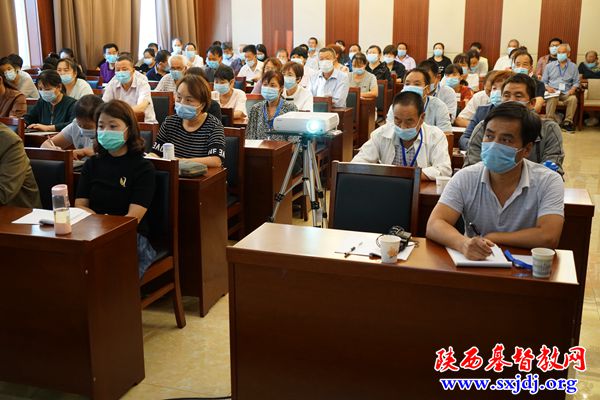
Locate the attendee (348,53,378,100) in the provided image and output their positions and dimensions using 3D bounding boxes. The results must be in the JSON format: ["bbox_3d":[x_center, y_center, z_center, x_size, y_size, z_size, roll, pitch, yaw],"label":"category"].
[{"bbox_3d":[0.740,-1.081,7.869,0.550,1.260,0.700,5,15,17],"label":"attendee"}]

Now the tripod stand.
[{"bbox_3d":[0.034,0.075,3.938,0.520,0.943,0.520,5,15,17],"label":"tripod stand"}]

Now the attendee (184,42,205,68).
[{"bbox_3d":[-1.694,-1.803,10.509,0.480,1.288,0.750,5,15,17],"label":"attendee"}]

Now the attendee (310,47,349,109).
[{"bbox_3d":[0.310,-0.877,6.924,0.580,1.330,0.750,5,15,17],"label":"attendee"}]

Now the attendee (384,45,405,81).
[{"bbox_3d":[1.363,-1.578,9.703,0.550,1.310,0.720,5,15,17],"label":"attendee"}]

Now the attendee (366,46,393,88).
[{"bbox_3d":[1.023,-1.352,8.789,0.550,1.330,0.720,5,15,17],"label":"attendee"}]

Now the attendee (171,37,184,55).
[{"bbox_3d":[-2.090,-2.066,11.383,0.480,1.358,0.750,5,15,17],"label":"attendee"}]

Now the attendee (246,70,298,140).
[{"bbox_3d":[-0.226,-0.333,4.999,0.480,1.240,0.760,5,15,19],"label":"attendee"}]

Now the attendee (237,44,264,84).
[{"bbox_3d":[-0.712,-1.463,9.192,0.500,1.295,0.750,5,15,17],"label":"attendee"}]

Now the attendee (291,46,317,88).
[{"bbox_3d":[0.016,-1.169,8.081,0.550,1.320,0.720,5,15,17],"label":"attendee"}]

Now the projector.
[{"bbox_3d":[0.037,-0.436,3.807,0.312,0.090,0.250,5,15,17],"label":"projector"}]

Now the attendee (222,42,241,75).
[{"bbox_3d":[-1.026,-1.556,9.639,0.500,1.300,0.750,4,15,15],"label":"attendee"}]

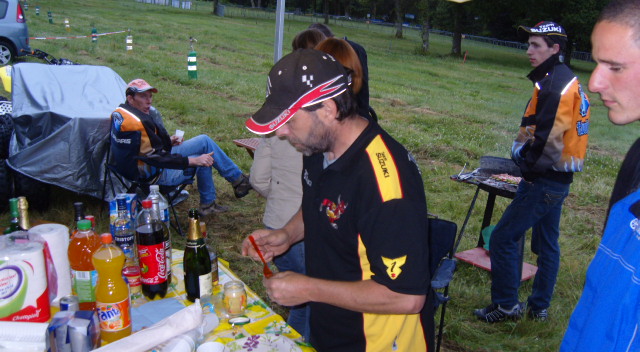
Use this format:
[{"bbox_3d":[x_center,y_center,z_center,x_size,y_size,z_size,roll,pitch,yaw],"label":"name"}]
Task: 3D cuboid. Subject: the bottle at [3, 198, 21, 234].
[{"bbox_3d":[-0.979,0.220,2.109,0.076,0.300,0.076,-3,18,-14],"label":"bottle"}]

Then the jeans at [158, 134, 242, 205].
[{"bbox_3d":[-0.899,-0.055,4.750,0.680,0.520,0.400,-11,21,-34],"label":"jeans"}]

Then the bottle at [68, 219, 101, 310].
[{"bbox_3d":[-0.694,0.284,1.927,0.100,0.315,0.100,-3,12,-6],"label":"bottle"}]

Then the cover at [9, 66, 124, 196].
[{"bbox_3d":[-2.005,-0.366,5.200,1.050,1.050,0.950,-1,18,-9],"label":"cover"}]

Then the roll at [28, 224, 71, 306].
[{"bbox_3d":[-0.842,0.281,2.045,0.114,0.230,0.114,-3,18,-14],"label":"roll"}]

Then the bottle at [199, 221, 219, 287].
[{"bbox_3d":[-0.396,0.261,2.228,0.080,0.220,0.080,-5,13,-17],"label":"bottle"}]

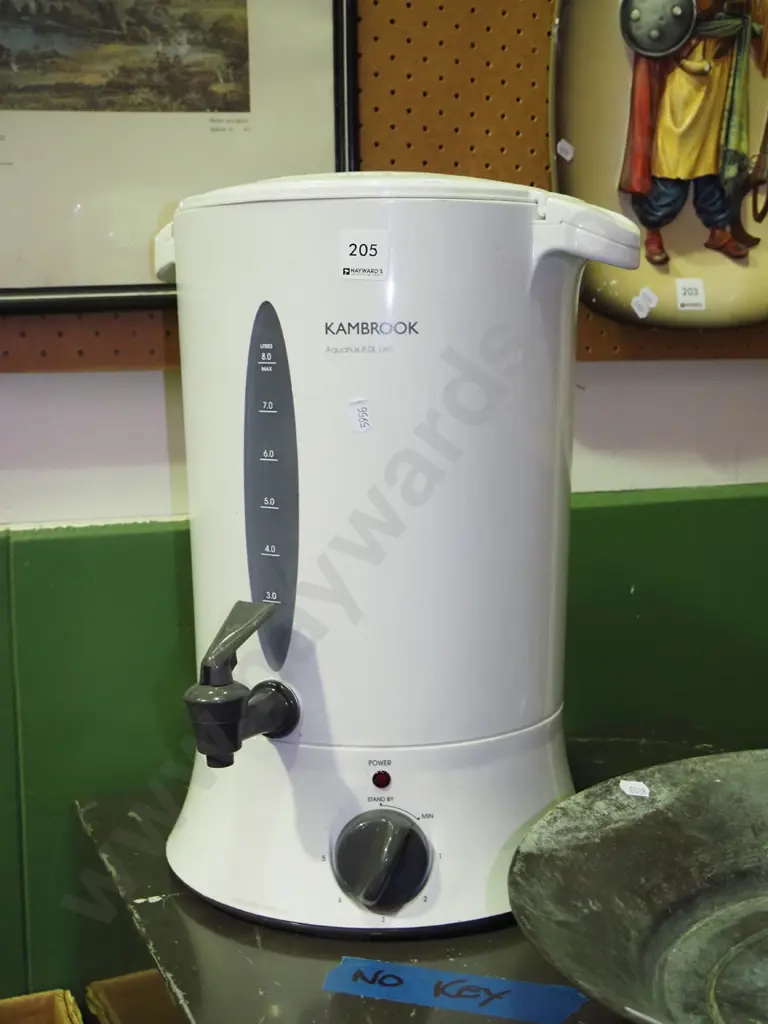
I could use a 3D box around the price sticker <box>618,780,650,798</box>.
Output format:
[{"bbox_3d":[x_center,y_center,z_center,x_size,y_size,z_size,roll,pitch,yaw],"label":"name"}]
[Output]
[{"bbox_3d":[0.154,0.170,0.835,0.021,0.001,0.011,10,39,-22],"label":"price sticker"}]

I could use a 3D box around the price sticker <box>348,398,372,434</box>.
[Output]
[{"bbox_3d":[-0.012,-0.050,0.714,0.011,0.019,0.001,-7,8,6],"label":"price sticker"}]

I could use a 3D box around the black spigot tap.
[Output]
[{"bbox_3d":[-0.080,0.092,0.733,0.035,0.085,0.070,4,9,30],"label":"black spigot tap"}]

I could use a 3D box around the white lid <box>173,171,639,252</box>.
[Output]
[{"bbox_3d":[0.007,-0.179,0.825,0.292,0.046,0.244,2,8,19],"label":"white lid"}]

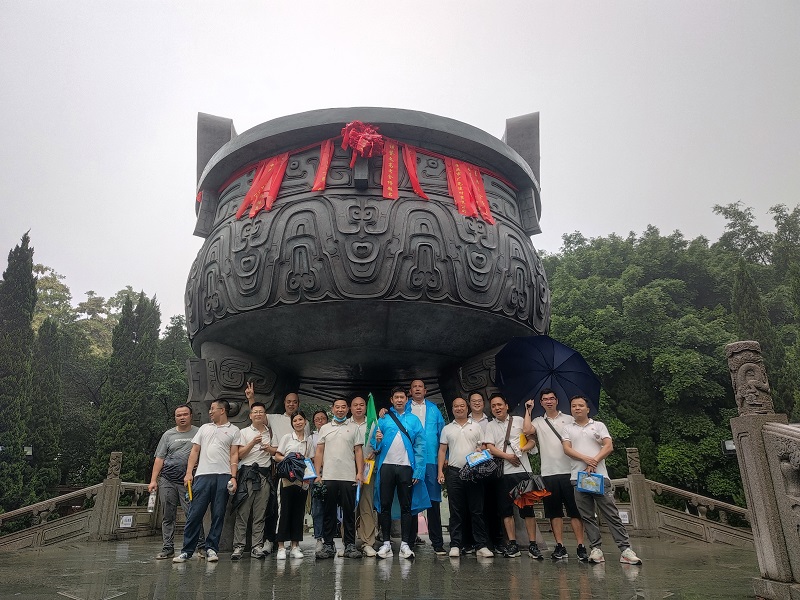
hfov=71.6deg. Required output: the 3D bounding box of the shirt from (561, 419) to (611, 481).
[{"bbox_3d":[1.974,1.576,5.888,0.490,0.647,0.270,-9,-21,24],"label":"shirt"}]

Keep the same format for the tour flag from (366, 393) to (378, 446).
[{"bbox_3d":[-0.299,1.315,6.104,0.140,0.600,0.080,0,-19,0],"label":"tour flag"}]

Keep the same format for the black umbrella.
[{"bbox_3d":[1.700,1.040,6.420,1.330,0.660,1.330,25,-49,8],"label":"black umbrella"}]

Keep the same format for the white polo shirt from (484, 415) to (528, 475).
[{"bbox_3d":[1.211,1.603,6.164,0.520,0.652,0.280,-6,-20,17],"label":"white polo shirt"}]

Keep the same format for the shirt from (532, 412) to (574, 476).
[{"bbox_3d":[1.737,1.607,6.215,0.510,0.707,0.280,-5,-20,15],"label":"shirt"}]

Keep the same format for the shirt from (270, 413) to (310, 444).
[{"bbox_3d":[-1.329,1.692,6.609,0.540,0.695,0.280,4,-19,-11],"label":"shirt"}]

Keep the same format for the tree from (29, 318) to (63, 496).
[{"bbox_3d":[-9.530,3.129,14.787,1.500,5.512,1.500,0,-19,0],"label":"tree"}]

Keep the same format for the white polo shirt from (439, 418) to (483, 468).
[{"bbox_3d":[0.711,1.627,6.261,0.520,0.570,0.280,-3,-19,8],"label":"white polo shirt"}]

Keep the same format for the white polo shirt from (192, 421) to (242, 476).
[{"bbox_3d":[-1.997,1.616,6.054,0.510,0.592,0.270,7,-20,-21],"label":"white polo shirt"}]

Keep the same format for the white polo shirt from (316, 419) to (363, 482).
[{"bbox_3d":[-0.664,1.666,6.142,0.520,0.675,0.280,2,-19,-5],"label":"white polo shirt"}]

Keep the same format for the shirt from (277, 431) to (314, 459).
[{"bbox_3d":[-1.153,1.733,6.119,0.460,0.553,0.270,5,-20,-14],"label":"shirt"}]

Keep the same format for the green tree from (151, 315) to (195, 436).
[{"bbox_3d":[-6.690,3.306,16.312,2.100,5.971,2.100,0,-19,0],"label":"green tree"}]

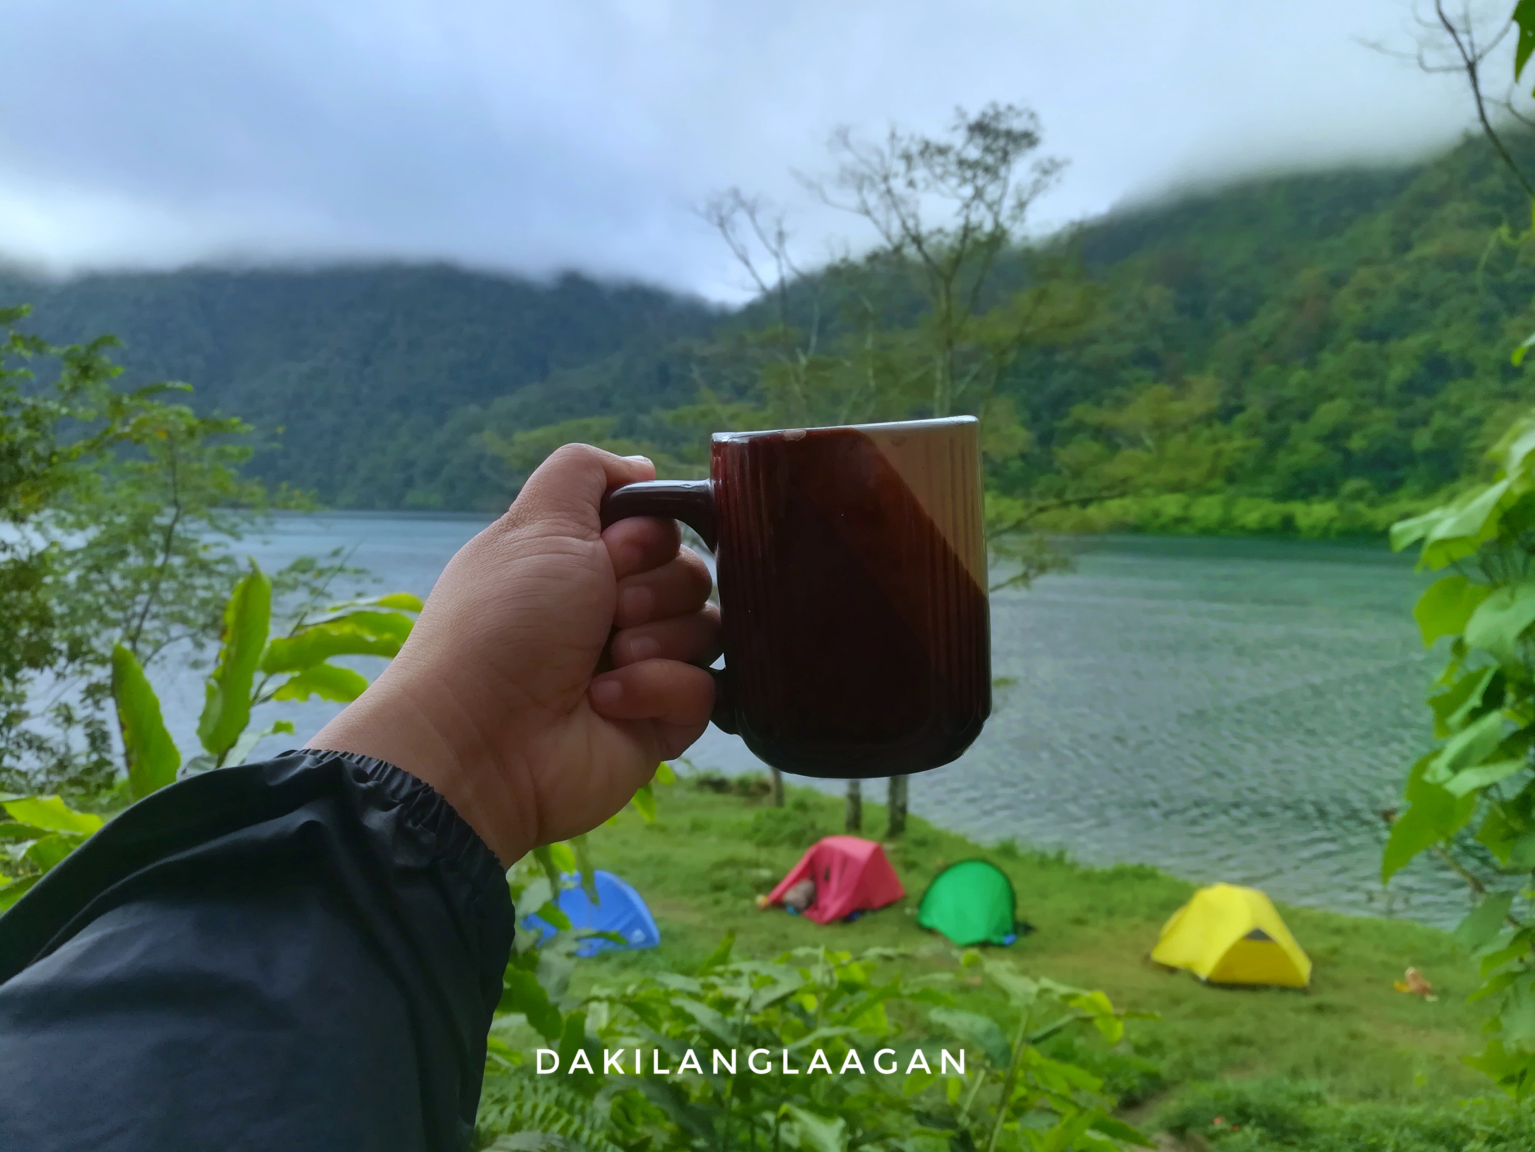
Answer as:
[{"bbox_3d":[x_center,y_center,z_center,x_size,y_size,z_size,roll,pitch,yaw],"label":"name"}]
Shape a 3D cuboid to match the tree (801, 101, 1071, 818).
[{"bbox_3d":[3.400,-2.000,23.600,5.300,15.000,5.100,1,4,0],"label":"tree"}]

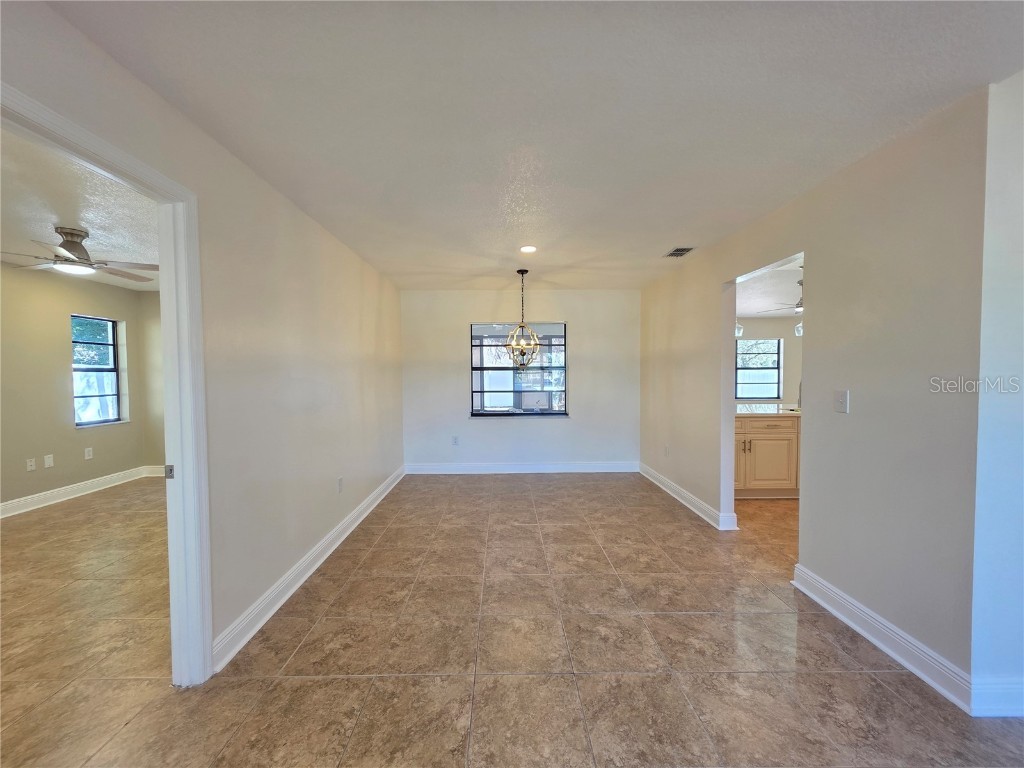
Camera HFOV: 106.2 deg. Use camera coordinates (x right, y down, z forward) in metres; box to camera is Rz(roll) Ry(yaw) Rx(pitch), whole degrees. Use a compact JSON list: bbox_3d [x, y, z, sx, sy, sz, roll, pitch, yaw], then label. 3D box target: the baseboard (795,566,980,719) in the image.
[{"bbox_3d":[1.784,1.200,1.950,0.025,0.140,0.960,0,1,-1],"label":"baseboard"}]

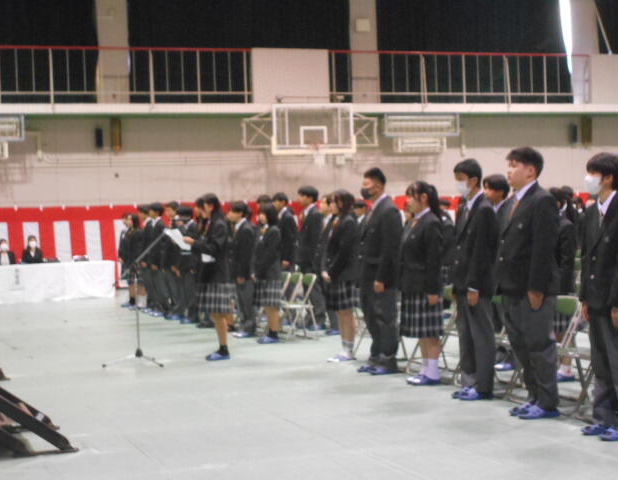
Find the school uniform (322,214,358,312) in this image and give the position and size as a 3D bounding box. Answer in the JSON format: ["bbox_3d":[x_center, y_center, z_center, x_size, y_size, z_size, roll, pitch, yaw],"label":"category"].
[{"bbox_3d":[0.290,0.220,11.400,0.300,0.920,0.430,-2,1,-17],"label":"school uniform"}]

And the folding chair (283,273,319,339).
[{"bbox_3d":[-0.144,0.739,13.761,0.450,0.730,0.450,-2,1,-17],"label":"folding chair"}]

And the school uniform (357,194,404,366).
[{"bbox_3d":[0.614,0.359,10.480,0.300,1.450,0.470,-2,1,-19],"label":"school uniform"}]

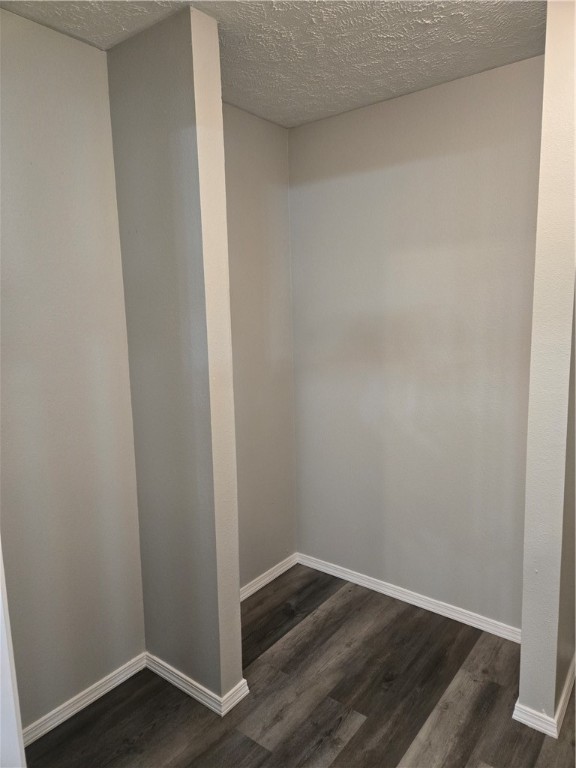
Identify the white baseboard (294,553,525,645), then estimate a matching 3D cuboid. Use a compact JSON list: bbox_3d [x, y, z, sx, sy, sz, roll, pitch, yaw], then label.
[{"bbox_3d":[0.567,1.073,2.612,1.325,0.057,0.015,5,10,38],"label":"white baseboard"}]

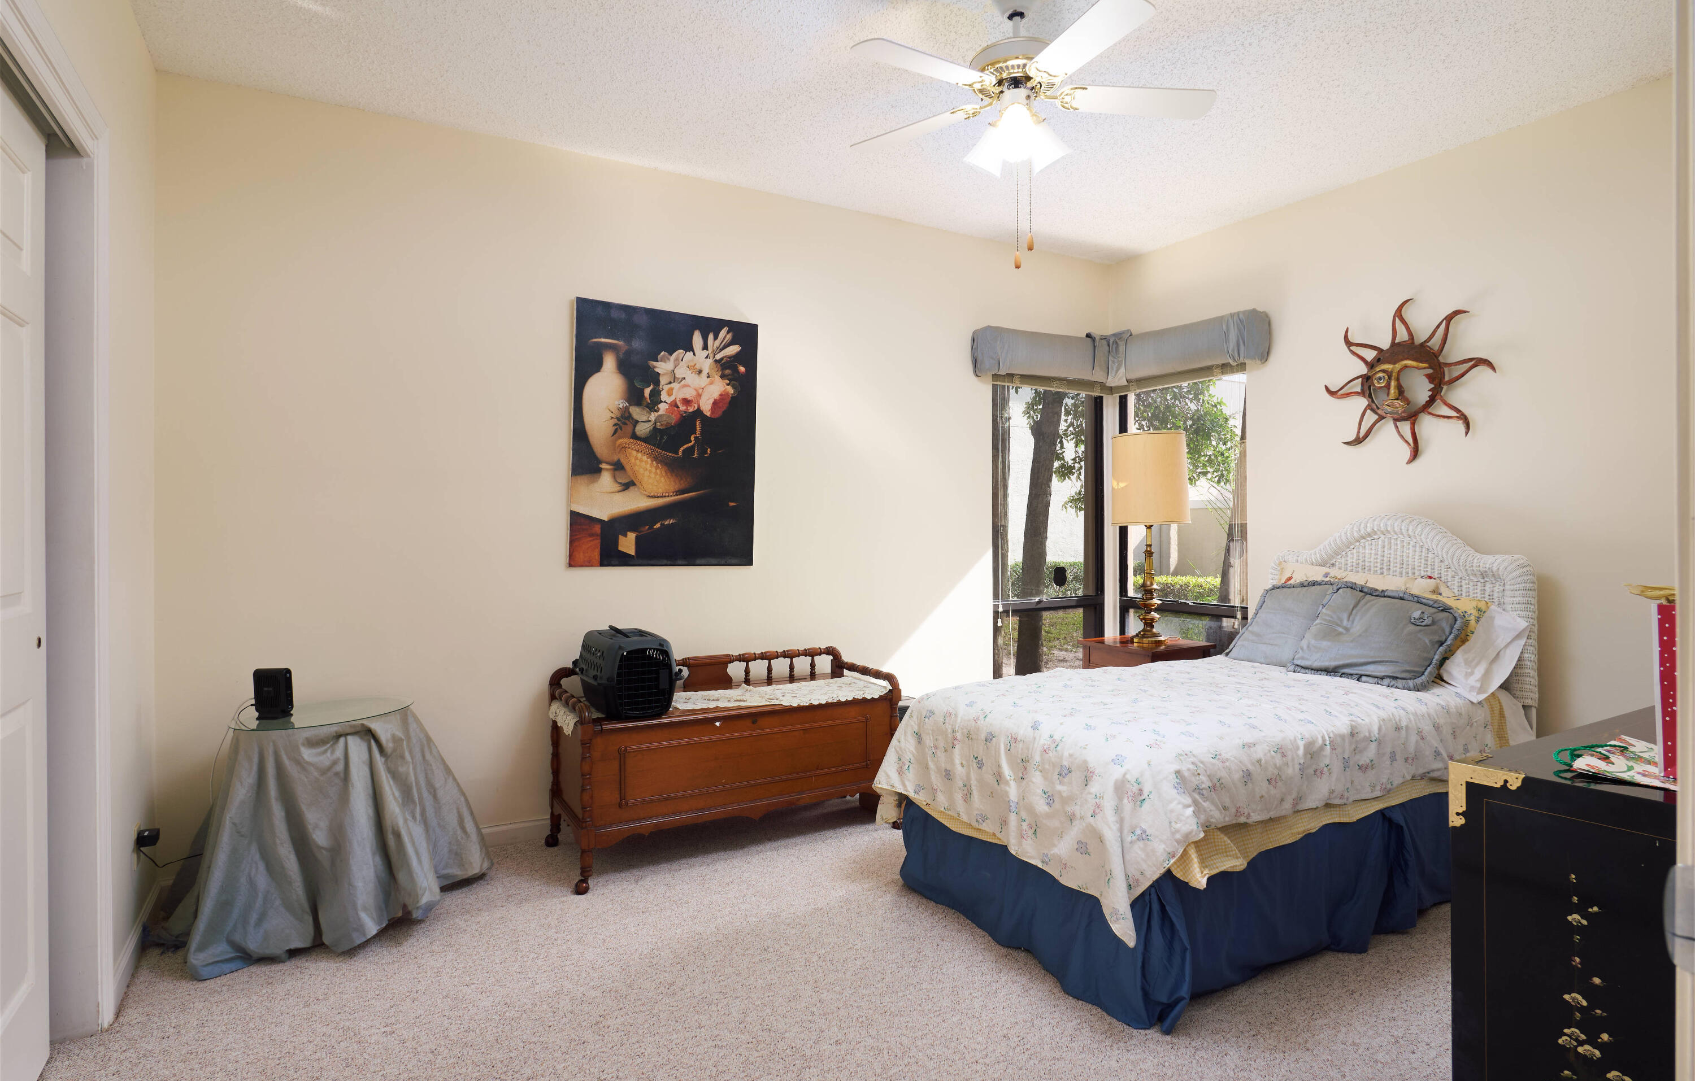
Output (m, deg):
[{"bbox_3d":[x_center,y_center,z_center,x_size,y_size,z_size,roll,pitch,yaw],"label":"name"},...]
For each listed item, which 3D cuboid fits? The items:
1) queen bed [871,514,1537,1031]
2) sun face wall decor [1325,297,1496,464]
[{"bbox_3d":[1.278,0.510,2.960,2.080,1.215,1.100,0,0,-30],"label":"queen bed"},{"bbox_3d":[2.170,-0.618,3.439,0.060,0.645,0.635,0,0,-30],"label":"sun face wall decor"}]

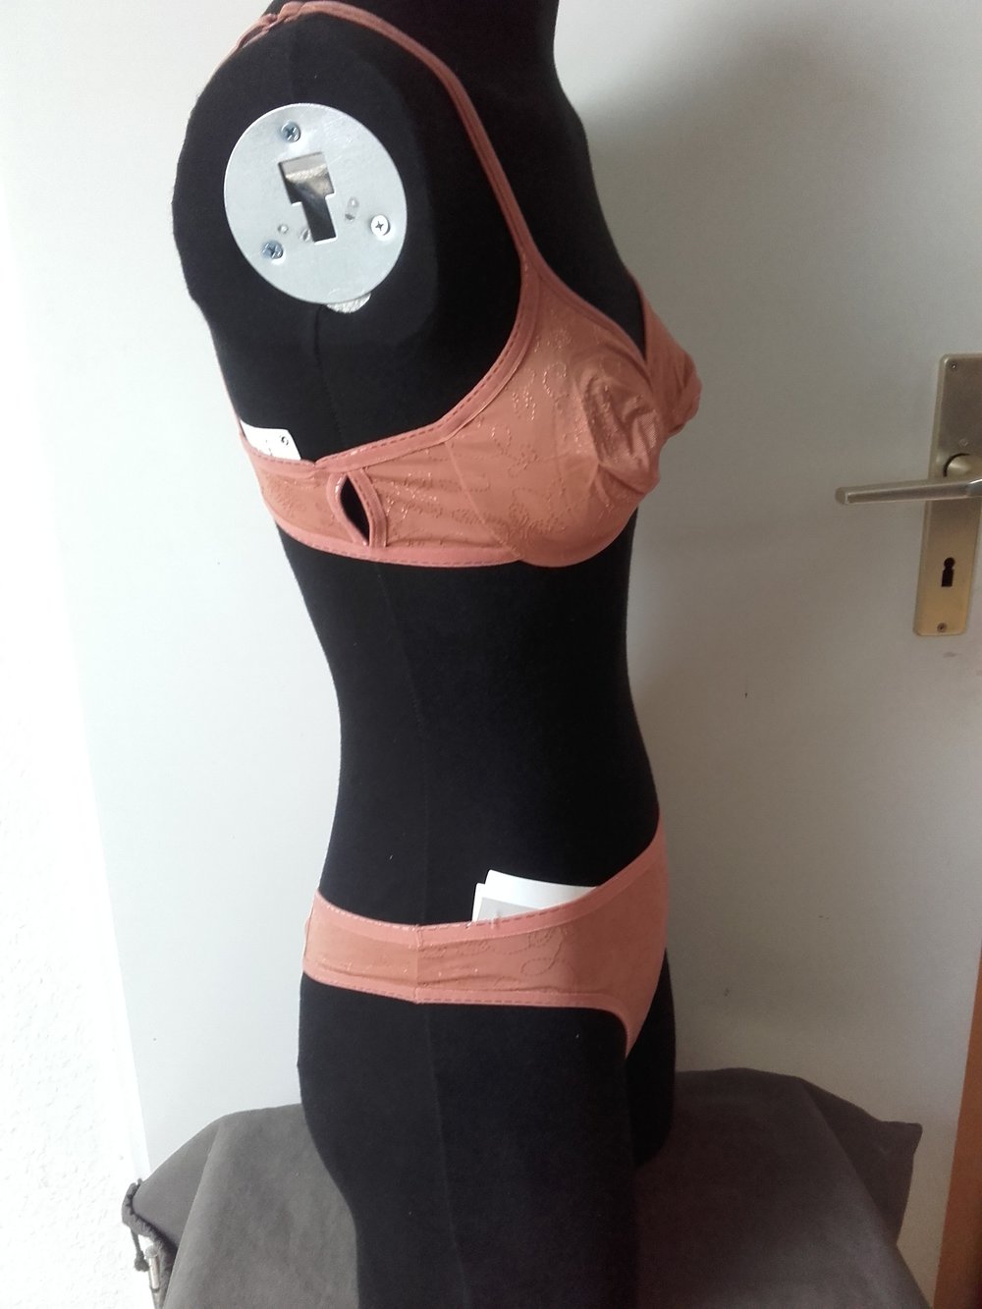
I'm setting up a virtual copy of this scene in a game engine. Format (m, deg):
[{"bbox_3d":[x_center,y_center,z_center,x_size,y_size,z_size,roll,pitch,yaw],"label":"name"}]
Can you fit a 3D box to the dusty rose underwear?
[{"bbox_3d":[0.003,0.197,0.780,0.230,0.205,0.330,4,20,15],"label":"dusty rose underwear"}]

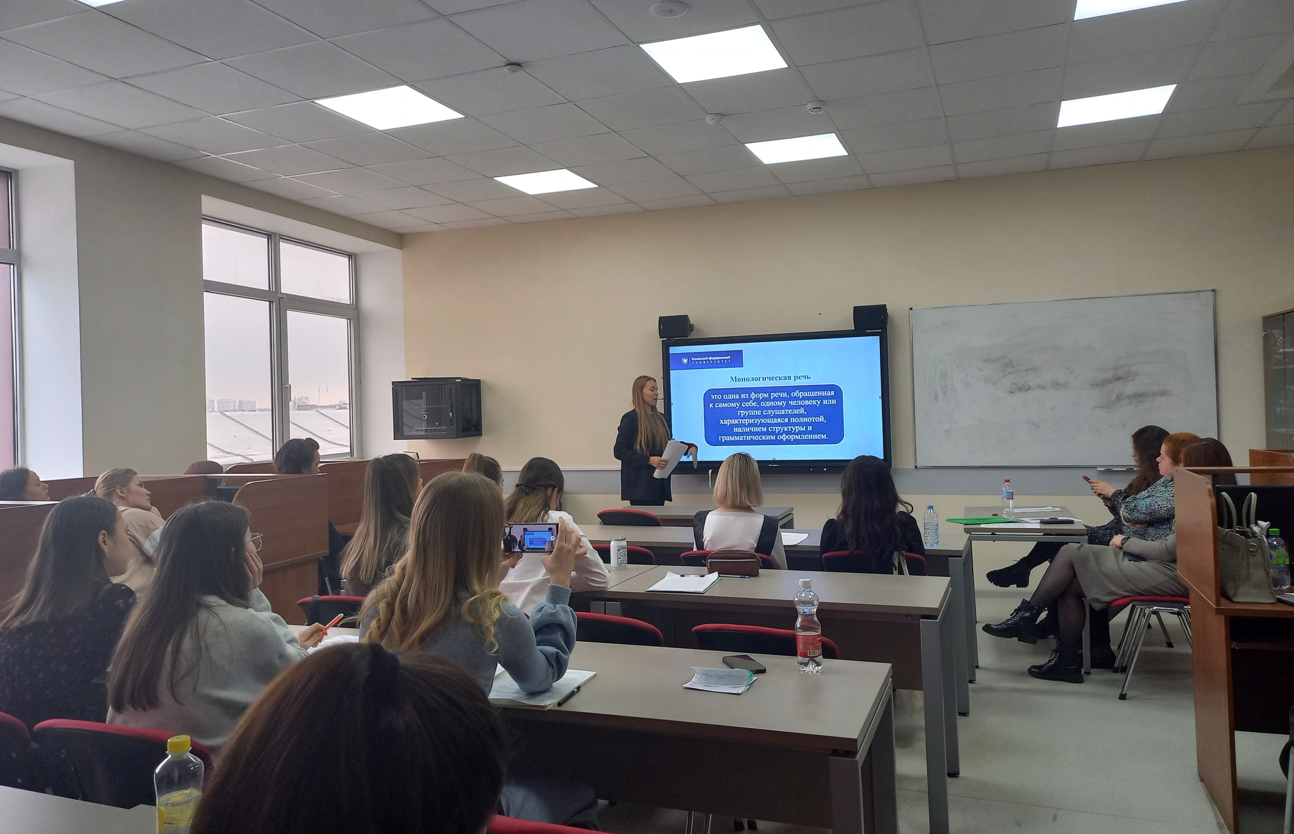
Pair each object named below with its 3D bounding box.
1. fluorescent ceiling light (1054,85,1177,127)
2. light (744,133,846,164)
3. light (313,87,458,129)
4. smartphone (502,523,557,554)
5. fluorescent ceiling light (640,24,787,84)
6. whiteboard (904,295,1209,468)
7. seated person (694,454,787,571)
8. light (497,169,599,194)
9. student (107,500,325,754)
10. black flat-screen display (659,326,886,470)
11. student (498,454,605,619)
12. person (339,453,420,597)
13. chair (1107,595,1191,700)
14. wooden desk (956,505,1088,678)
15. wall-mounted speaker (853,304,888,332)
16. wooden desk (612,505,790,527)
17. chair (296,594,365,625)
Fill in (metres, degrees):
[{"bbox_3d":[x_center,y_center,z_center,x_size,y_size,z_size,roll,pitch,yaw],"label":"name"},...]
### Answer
[{"bbox_3d":[2.658,-1.783,5.351,0.590,0.050,0.590,-2,0,21],"label":"fluorescent ceiling light"},{"bbox_3d":[0.978,-1.720,6.003,0.580,0.040,0.580,-2,0,21],"label":"light"},{"bbox_3d":[-1.351,-1.647,4.978,0.580,0.040,0.580,-2,0,21],"label":"light"},{"bbox_3d":[-0.300,0.304,2.340,0.160,0.075,0.009,0,5,8],"label":"smartphone"},{"bbox_3d":[0.328,-1.706,4.329,0.590,0.050,0.590,-2,0,21],"label":"fluorescent ceiling light"},{"bbox_3d":[2.926,-0.233,6.647,2.000,1.210,0.040,-2,0,18],"label":"whiteboard"},{"bbox_3d":[0.515,0.780,4.547,0.470,1.235,0.720,-2,0,21],"label":"seated person"},{"bbox_3d":[-0.694,-1.690,6.661,0.590,0.050,0.590,-2,0,21],"label":"light"},{"bbox_3d":[-0.936,0.819,2.323,0.520,1.260,0.800,-2,1,30],"label":"student"},{"bbox_3d":[0.999,-0.103,7.383,1.764,1.086,0.090,-2,0,18],"label":"black flat-screen display"},{"bbox_3d":[-0.374,0.800,3.521,0.470,1.260,0.740,-2,0,24],"label":"student"},{"bbox_3d":[-0.910,0.802,3.674,0.480,1.300,0.720,-1,1,29],"label":"person"},{"bbox_3d":[2.580,0.932,4.622,0.550,0.810,0.490,-2,0,21],"label":"chair"},{"bbox_3d":[2.154,0.946,5.397,0.600,0.755,1.180,-2,0,19],"label":"wooden desk"},{"bbox_3d":[1.661,-0.734,6.940,0.235,0.178,0.170,-2,0,18],"label":"wall-mounted speaker"},{"bbox_3d":[0.373,1.016,6.421,1.230,0.750,0.600,-2,0,21],"label":"wooden desk"},{"bbox_3d":[-0.915,1.031,3.409,0.500,0.820,0.550,-2,0,22],"label":"chair"}]

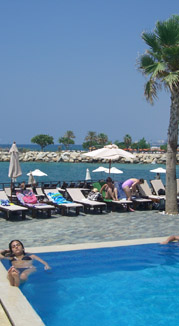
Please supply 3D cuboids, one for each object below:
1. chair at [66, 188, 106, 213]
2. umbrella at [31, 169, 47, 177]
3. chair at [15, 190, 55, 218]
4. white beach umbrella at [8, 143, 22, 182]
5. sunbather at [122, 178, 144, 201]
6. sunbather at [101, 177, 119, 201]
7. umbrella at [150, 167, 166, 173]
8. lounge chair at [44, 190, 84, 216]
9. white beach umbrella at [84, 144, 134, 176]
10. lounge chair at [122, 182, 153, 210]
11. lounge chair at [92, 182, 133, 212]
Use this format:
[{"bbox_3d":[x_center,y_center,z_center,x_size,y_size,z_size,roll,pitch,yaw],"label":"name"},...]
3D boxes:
[{"bbox_3d":[-0.144,1.393,17.269,0.650,0.750,1.900,-1,3,-30],"label":"chair"},{"bbox_3d":[-4.543,1.671,42.042,1.950,2.200,1.950,1,2,0],"label":"umbrella"},{"bbox_3d":[-1.861,1.326,15.692,0.620,0.720,1.900,0,2,-27],"label":"chair"},{"bbox_3d":[-2.591,0.459,16.545,0.480,2.370,0.480,1,2,0],"label":"white beach umbrella"},{"bbox_3d":[1.521,1.123,16.500,0.780,1.140,0.450,1,2,3],"label":"sunbather"},{"bbox_3d":[0.760,0.946,17.827,0.520,0.860,0.680,-1,3,-30],"label":"sunbather"},{"bbox_3d":[6.693,1.523,45.096,2.000,2.200,2.000,-1,3,-30],"label":"umbrella"},{"bbox_3d":[-0.955,1.408,16.773,0.650,0.760,1.880,-1,3,-30],"label":"lounge chair"},{"bbox_3d":[0.775,0.487,18.534,2.200,2.460,2.200,-1,3,-30],"label":"white beach umbrella"},{"bbox_3d":[1.607,1.303,18.265,0.650,0.850,1.820,-1,3,-30],"label":"lounge chair"},{"bbox_3d":[0.840,1.317,17.807,0.650,0.860,1.820,-1,3,-30],"label":"lounge chair"}]

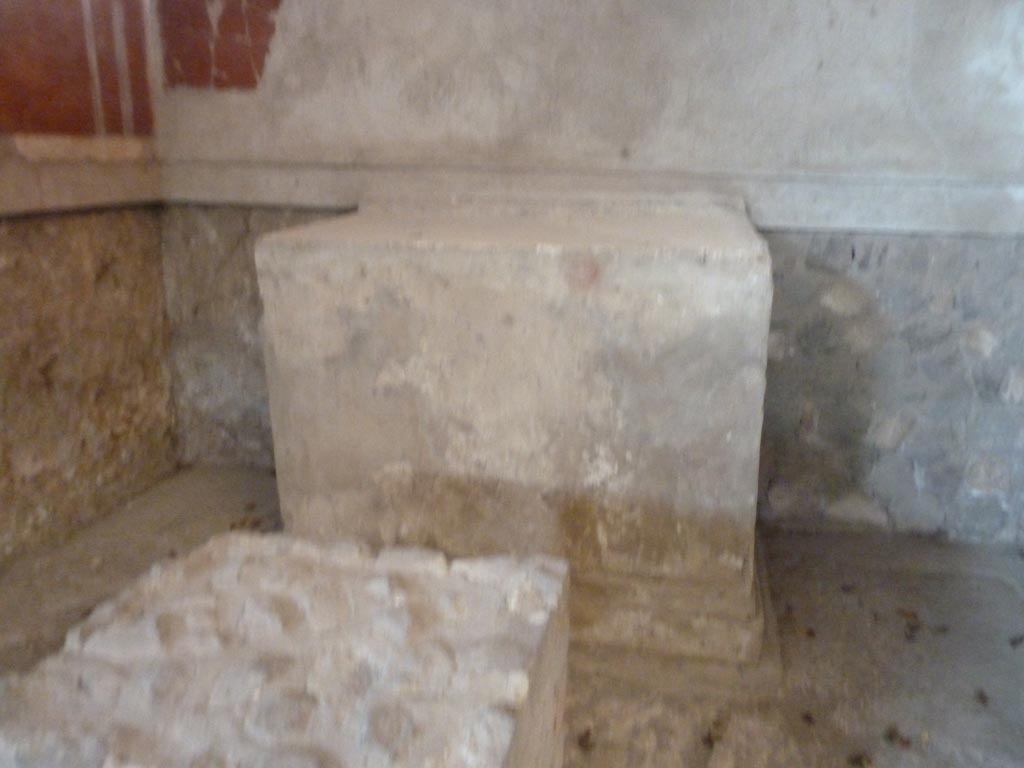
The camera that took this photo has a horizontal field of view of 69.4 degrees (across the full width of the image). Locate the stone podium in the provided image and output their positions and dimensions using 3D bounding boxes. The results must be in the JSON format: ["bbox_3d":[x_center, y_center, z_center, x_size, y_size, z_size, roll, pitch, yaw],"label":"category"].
[{"bbox_3d":[0.059,0.073,2.494,1.477,1.171,0.845,4,18,11],"label":"stone podium"}]

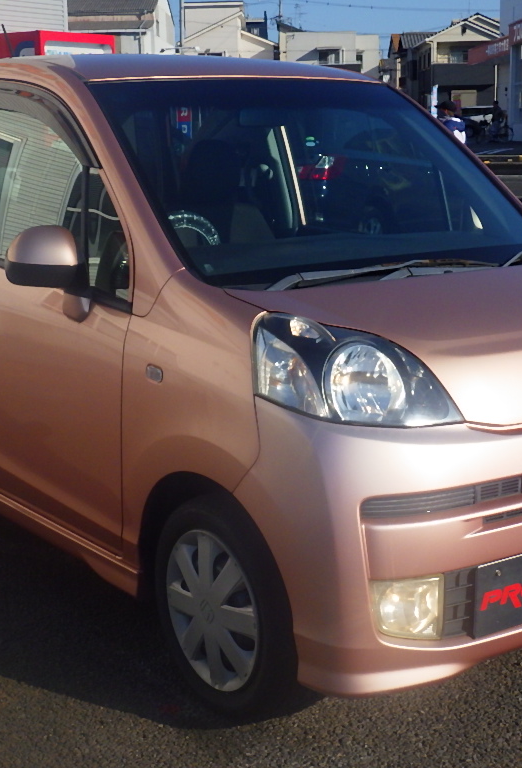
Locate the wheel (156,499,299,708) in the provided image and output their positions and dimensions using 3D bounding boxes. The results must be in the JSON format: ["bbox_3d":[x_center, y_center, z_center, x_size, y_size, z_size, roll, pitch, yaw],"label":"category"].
[{"bbox_3d":[-0.066,0.517,2.927,0.170,0.550,0.550,-9,14,-35],"label":"wheel"}]

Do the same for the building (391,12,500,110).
[{"bbox_3d":[11.776,-18.994,76.000,6.500,7.400,8.500,-2,12,-7],"label":"building"}]

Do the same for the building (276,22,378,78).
[{"bbox_3d":[4.699,-20.723,84.000,6.800,7.000,8.000,-2,12,-5],"label":"building"}]

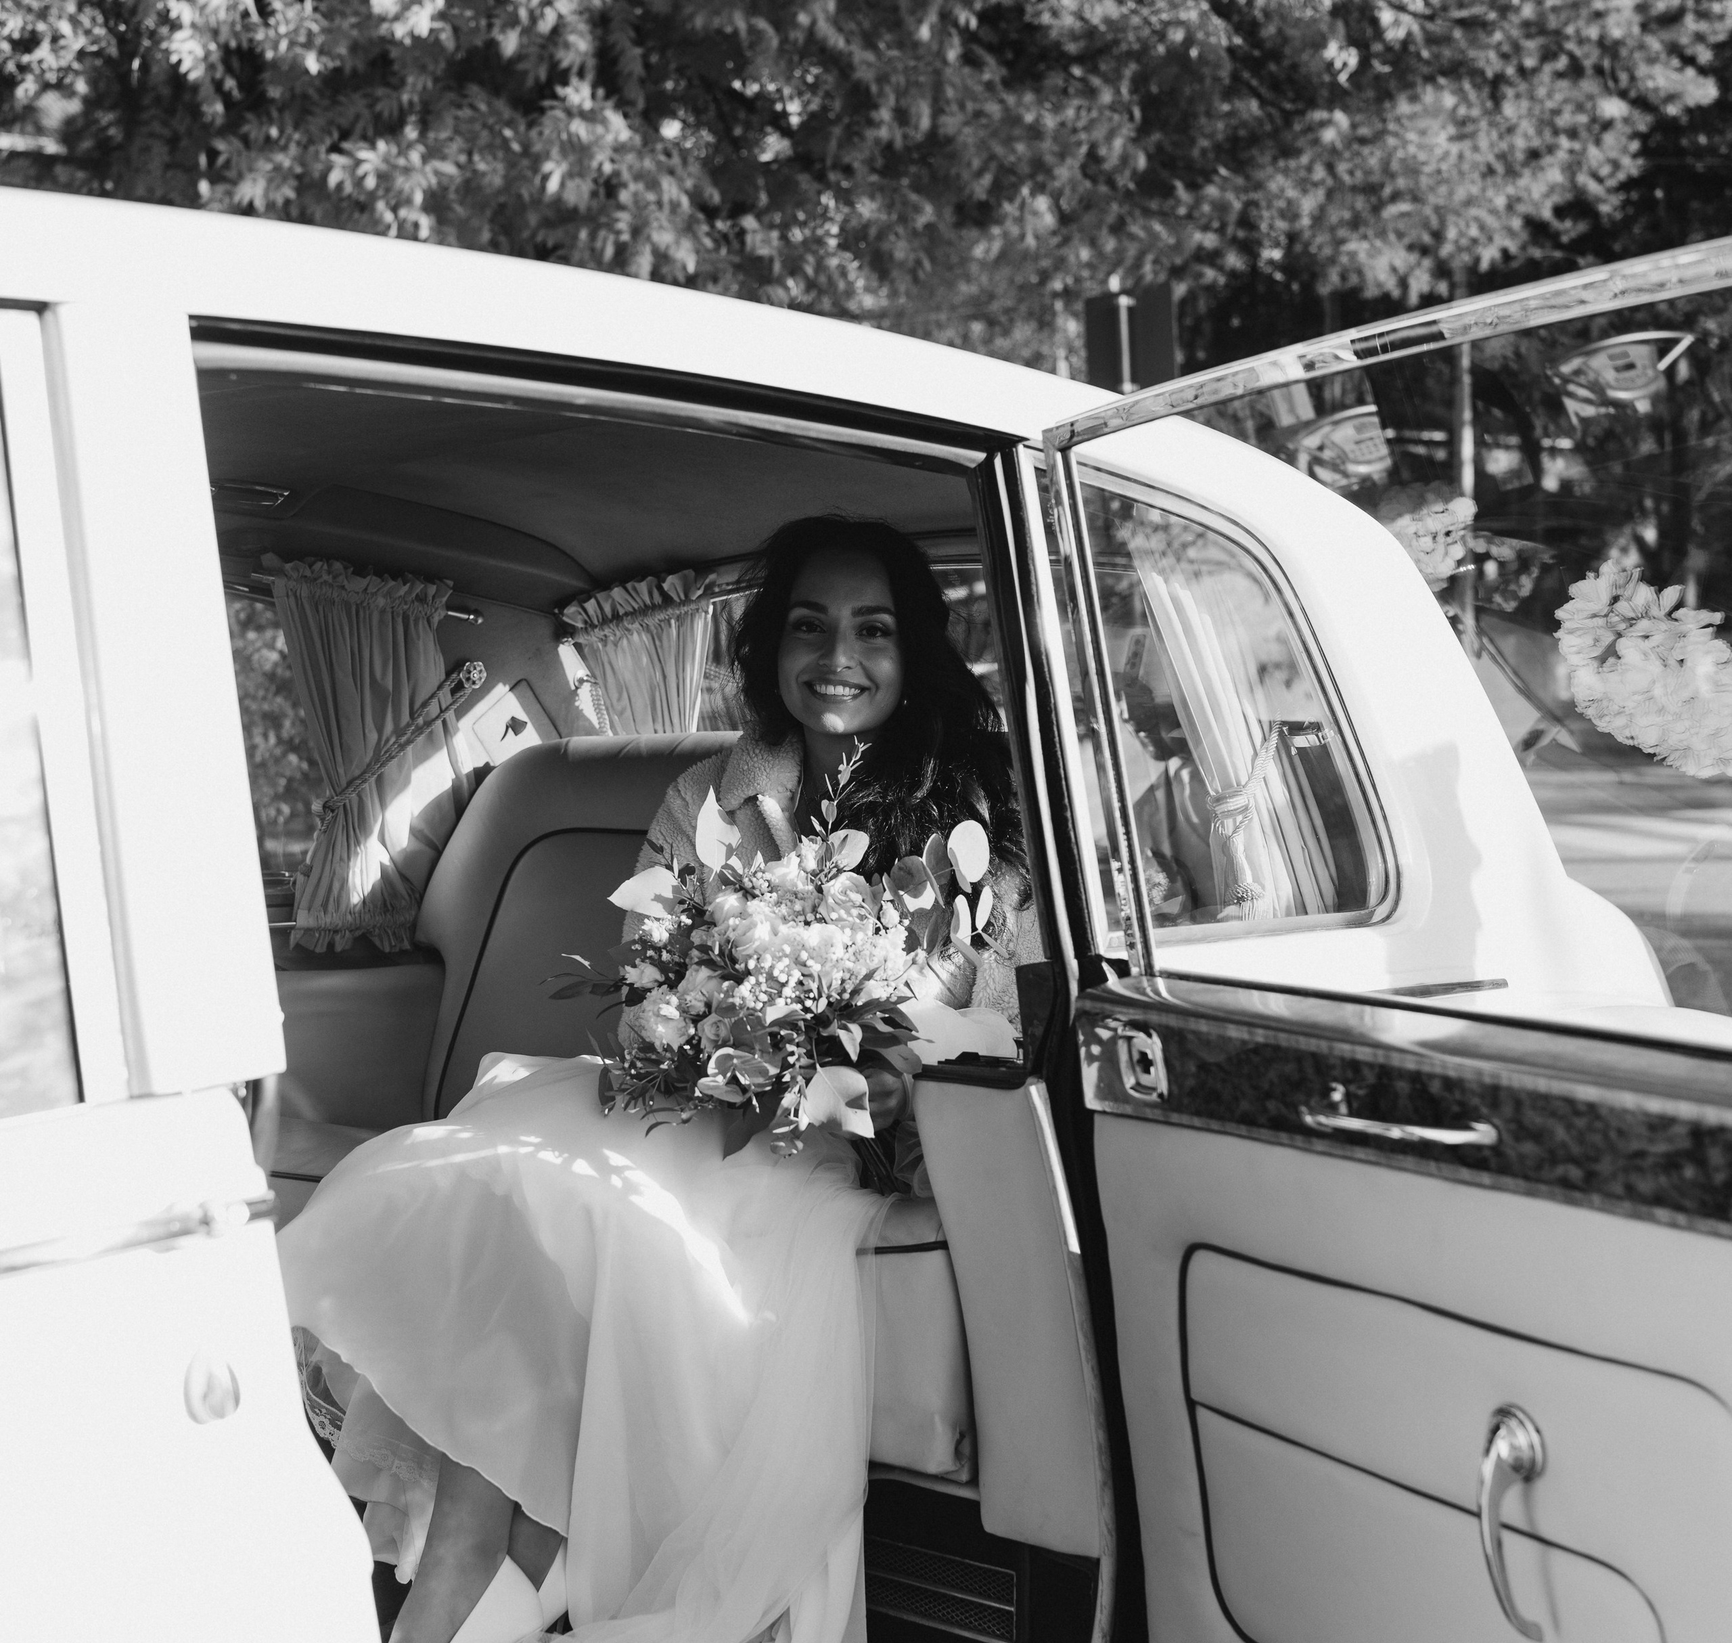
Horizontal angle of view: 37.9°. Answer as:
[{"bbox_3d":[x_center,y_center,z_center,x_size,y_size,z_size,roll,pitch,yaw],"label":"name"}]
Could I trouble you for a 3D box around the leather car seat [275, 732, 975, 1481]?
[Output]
[{"bbox_3d":[-0.234,0.229,2.894,1.380,0.650,0.740,0,3,38],"label":"leather car seat"}]

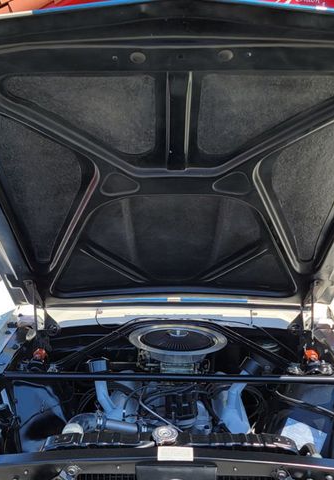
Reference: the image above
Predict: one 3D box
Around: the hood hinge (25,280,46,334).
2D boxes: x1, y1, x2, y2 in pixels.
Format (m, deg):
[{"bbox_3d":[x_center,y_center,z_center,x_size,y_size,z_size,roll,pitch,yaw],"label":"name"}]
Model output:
[{"bbox_3d":[-0.523,0.268,1.770,0.050,0.210,0.080,0,8,0],"label":"hood hinge"}]

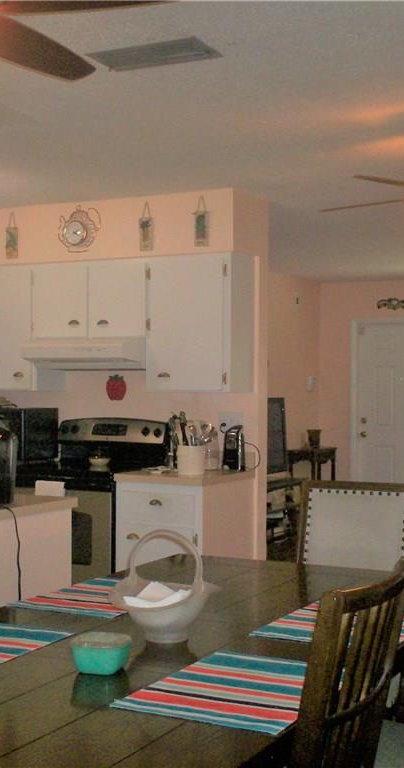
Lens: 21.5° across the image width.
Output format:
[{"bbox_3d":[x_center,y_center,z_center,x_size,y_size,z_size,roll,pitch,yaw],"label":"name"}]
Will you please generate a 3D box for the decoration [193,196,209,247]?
[{"bbox_3d":[-0.004,-0.874,5.720,0.094,0.277,0.020,0,0,27],"label":"decoration"}]

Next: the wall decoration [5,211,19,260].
[{"bbox_3d":[-1.091,-0.847,6.064,0.091,0.273,0.020,0,1,27],"label":"wall decoration"}]

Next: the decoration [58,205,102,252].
[{"bbox_3d":[-0.693,-0.885,6.063,0.296,0.273,0.040,0,0,27],"label":"decoration"}]

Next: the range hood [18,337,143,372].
[{"bbox_3d":[-0.623,-0.185,6.185,0.769,0.153,0.479,0,0,27],"label":"range hood"}]

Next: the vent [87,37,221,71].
[{"bbox_3d":[-0.153,-1.029,3.371,0.392,0.030,0.213,0,0,27],"label":"vent"}]

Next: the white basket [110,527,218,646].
[{"bbox_3d":[-0.097,0.505,2.716,0.285,0.290,0.260,0,0,0],"label":"white basket"}]

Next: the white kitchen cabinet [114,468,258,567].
[{"bbox_3d":[-0.075,0.947,5.577,0.500,0.970,0.648,0,1,27],"label":"white kitchen cabinet"}]

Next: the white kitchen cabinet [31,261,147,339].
[{"bbox_3d":[-0.588,-0.486,6.252,0.779,0.449,0.327,0,0,27],"label":"white kitchen cabinet"}]

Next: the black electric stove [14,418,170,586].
[{"bbox_3d":[-0.677,0.800,6.080,0.765,1.202,0.690,0,0,27],"label":"black electric stove"}]

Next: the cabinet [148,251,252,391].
[{"bbox_3d":[-0.009,-0.333,5.959,0.519,0.753,0.327,0,0,27],"label":"cabinet"}]

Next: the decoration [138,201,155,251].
[{"bbox_3d":[-0.299,-0.839,5.668,0.089,0.266,0.020,0,1,27],"label":"decoration"}]

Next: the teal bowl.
[{"bbox_3d":[-0.228,0.611,2.420,0.125,0.068,0.125,0,0,14],"label":"teal bowl"}]

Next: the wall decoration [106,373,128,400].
[{"bbox_3d":[-0.510,0.022,6.329,0.143,0.157,0.020,0,0,27],"label":"wall decoration"}]

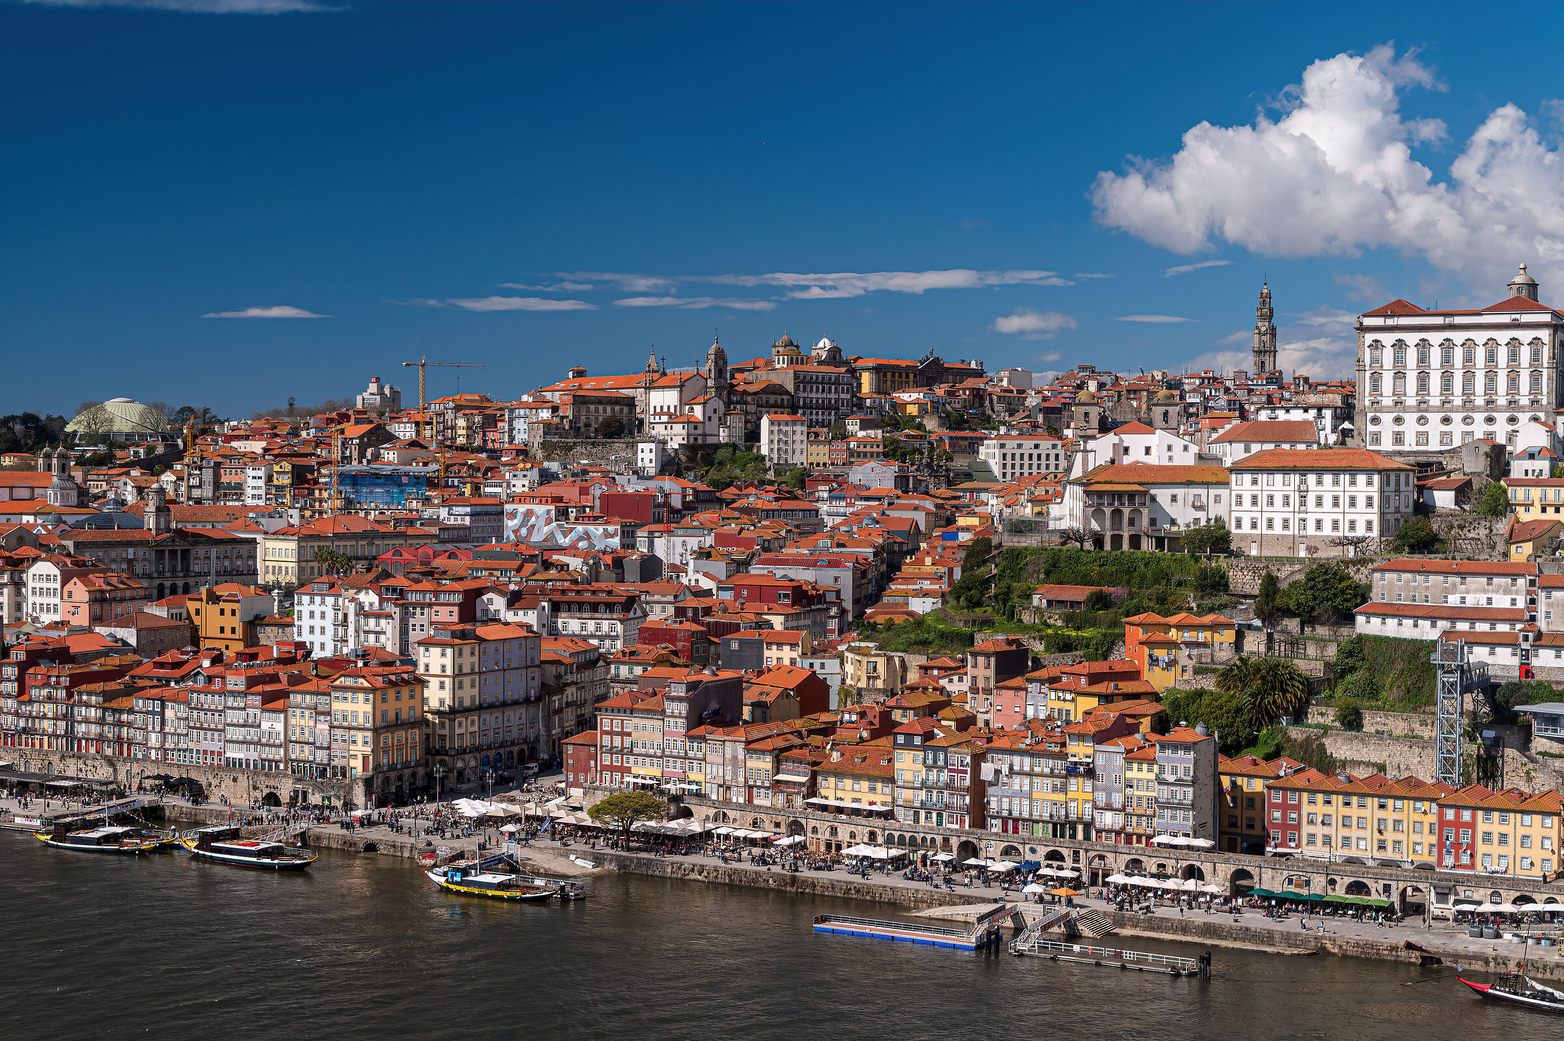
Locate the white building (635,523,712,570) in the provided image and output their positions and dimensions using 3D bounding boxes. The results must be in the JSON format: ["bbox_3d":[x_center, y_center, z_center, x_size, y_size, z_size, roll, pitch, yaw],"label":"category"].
[{"bbox_3d":[-32.070,9.020,642.000,20.500,16.500,12.000,0,1,0],"label":"white building"}]

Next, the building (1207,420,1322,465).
[{"bbox_3d":[101.330,-15.420,456.970,18.400,11.000,14.500,0,1,-5],"label":"building"}]

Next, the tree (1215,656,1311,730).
[{"bbox_3d":[83.990,30.130,380.000,15.500,12.600,14.000,0,2,0],"label":"tree"}]

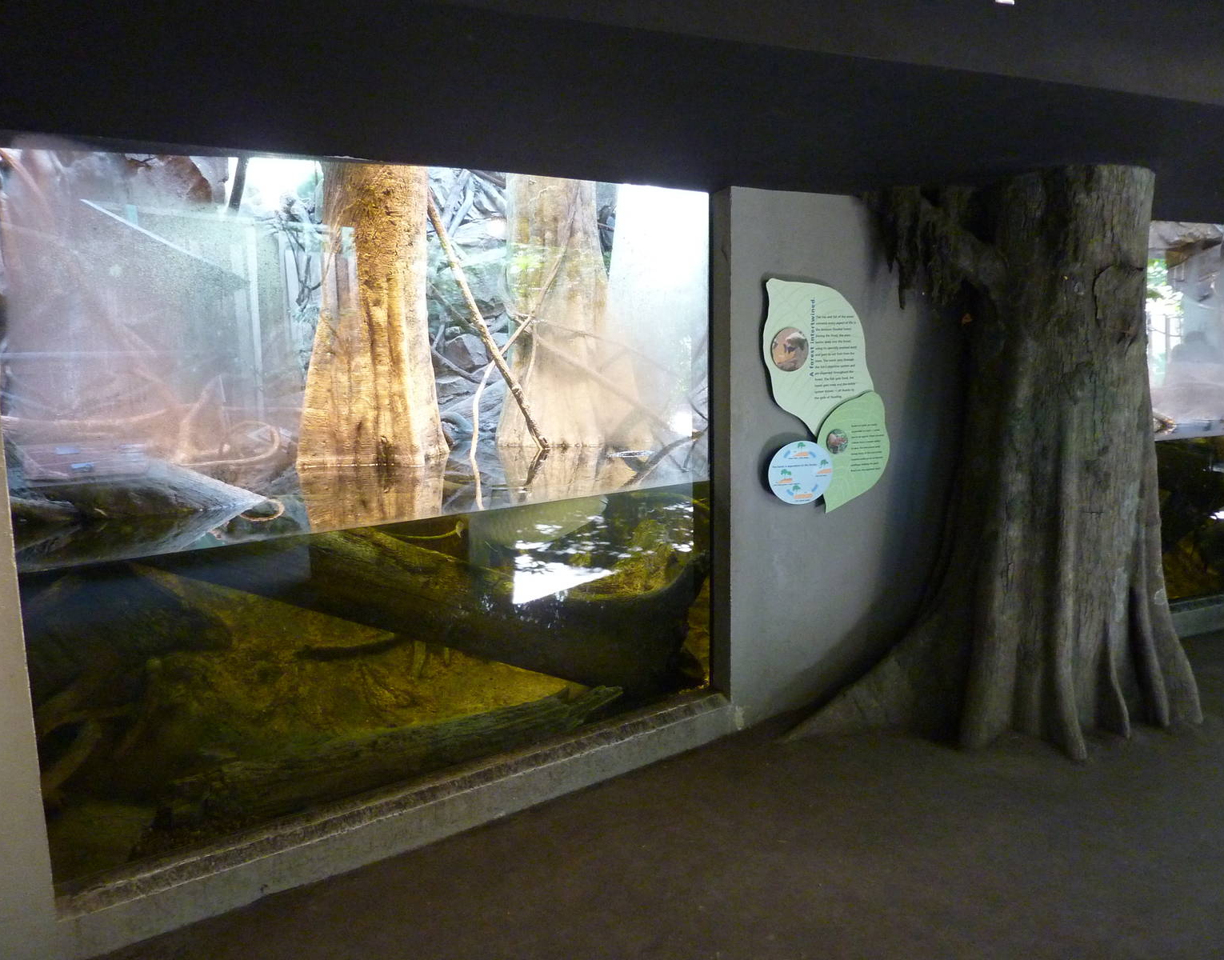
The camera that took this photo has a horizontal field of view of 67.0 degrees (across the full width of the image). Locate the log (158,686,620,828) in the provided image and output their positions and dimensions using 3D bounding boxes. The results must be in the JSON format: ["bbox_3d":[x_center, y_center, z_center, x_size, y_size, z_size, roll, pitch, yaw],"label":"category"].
[{"bbox_3d":[-0.707,0.979,3.415,1.680,0.210,0.230,-6,9,-33],"label":"log"}]

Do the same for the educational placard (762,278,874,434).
[{"bbox_3d":[0.857,-0.498,3.800,0.546,0.648,0.030,-4,8,-23],"label":"educational placard"}]

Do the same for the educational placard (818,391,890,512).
[{"bbox_3d":[1.018,-0.118,3.892,0.375,0.516,0.030,-4,8,-23],"label":"educational placard"}]

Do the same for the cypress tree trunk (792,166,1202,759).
[{"bbox_3d":[1.575,-0.068,3.816,1.650,2.250,0.840,-4,8,-25],"label":"cypress tree trunk"}]

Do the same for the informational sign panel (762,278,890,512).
[{"bbox_3d":[0.893,-0.342,3.823,0.631,0.964,0.080,-4,8,-23],"label":"informational sign panel"}]

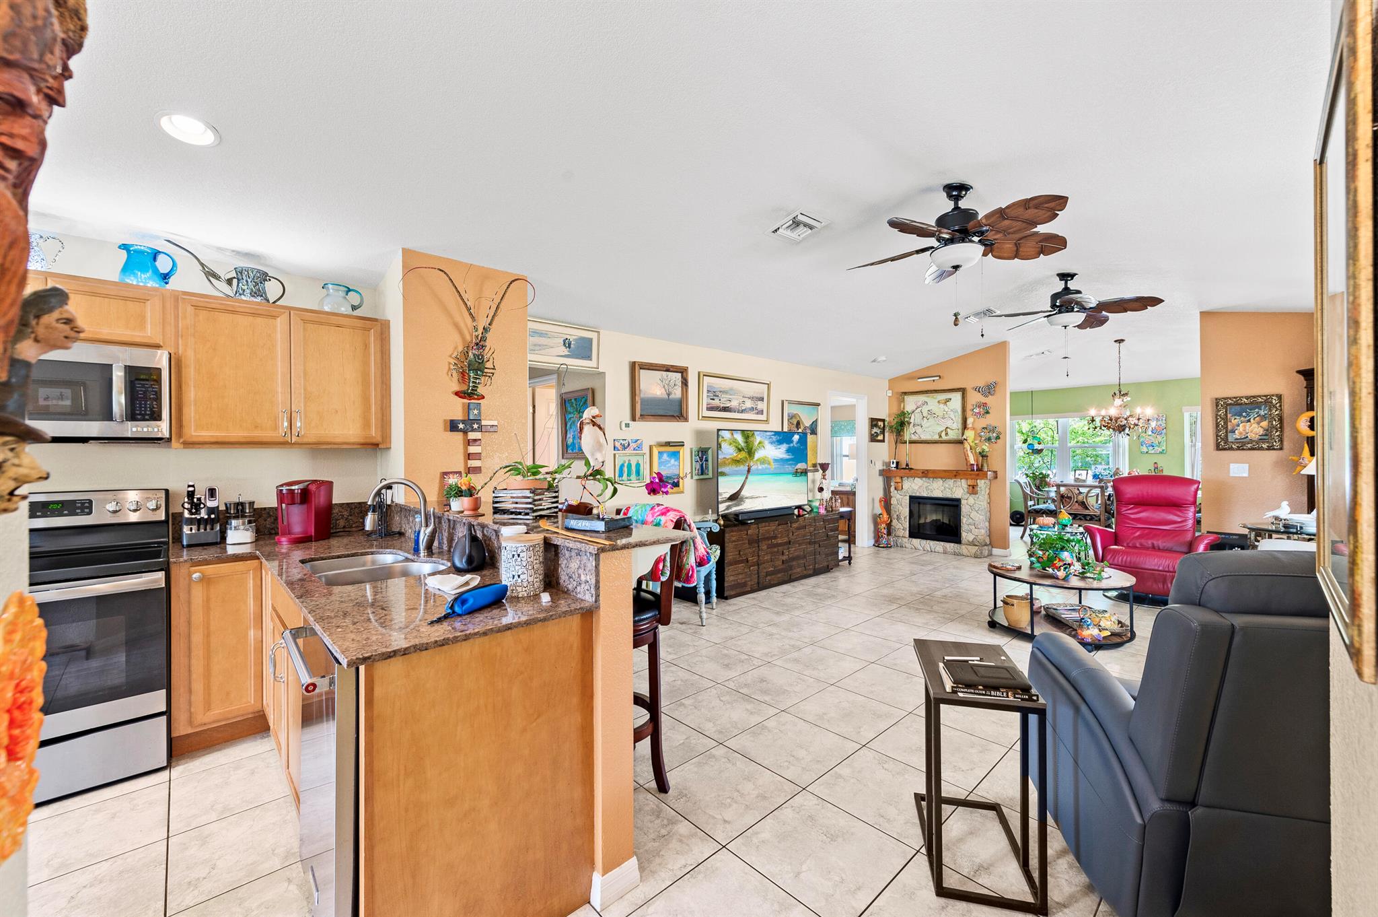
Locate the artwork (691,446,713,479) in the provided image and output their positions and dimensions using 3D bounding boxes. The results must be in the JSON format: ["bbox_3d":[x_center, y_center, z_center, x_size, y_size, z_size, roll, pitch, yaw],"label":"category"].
[{"bbox_3d":[0.154,0.057,5.457,0.295,0.330,0.030,-1,0,-43],"label":"artwork"}]

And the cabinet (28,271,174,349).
[{"bbox_3d":[-2.877,-0.651,2.432,0.762,0.300,0.320,-1,0,-43],"label":"cabinet"}]

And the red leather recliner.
[{"bbox_3d":[4.083,0.737,4.784,0.860,1.120,0.880,-1,0,-38],"label":"red leather recliner"}]

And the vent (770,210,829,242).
[{"bbox_3d":[0.699,-1.464,3.378,0.290,0.040,0.290,-1,-10,-43],"label":"vent"}]

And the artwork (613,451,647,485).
[{"bbox_3d":[-0.529,0.087,4.848,0.340,0.263,0.030,-1,0,-42],"label":"artwork"}]

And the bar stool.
[{"bbox_3d":[-0.329,0.765,2.172,0.490,1.090,0.460,-1,0,-42],"label":"bar stool"}]

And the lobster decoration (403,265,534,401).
[{"bbox_3d":[-1.336,-0.771,3.319,0.800,0.825,0.170,-1,0,-43],"label":"lobster decoration"}]

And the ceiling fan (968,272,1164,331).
[{"bbox_3d":[3.332,-1.391,4.736,1.280,0.485,1.280,-1,0,-43],"label":"ceiling fan"}]

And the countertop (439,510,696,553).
[{"bbox_3d":[-0.824,0.277,2.467,0.400,0.035,2.090,-1,0,-43],"label":"countertop"}]

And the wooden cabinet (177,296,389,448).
[{"bbox_3d":[-2.218,-0.433,2.977,0.920,0.757,0.340,-1,0,-43],"label":"wooden cabinet"}]

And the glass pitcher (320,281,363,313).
[{"bbox_3d":[-2.030,-0.909,3.132,0.225,0.200,0.180,-1,0,-43],"label":"glass pitcher"}]

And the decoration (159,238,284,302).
[{"bbox_3d":[-2.428,-0.949,2.825,0.480,0.275,0.160,-1,0,-43],"label":"decoration"}]

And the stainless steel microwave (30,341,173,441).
[{"bbox_3d":[-2.817,-0.282,2.367,0.760,0.420,0.400,-1,0,-43],"label":"stainless steel microwave"}]

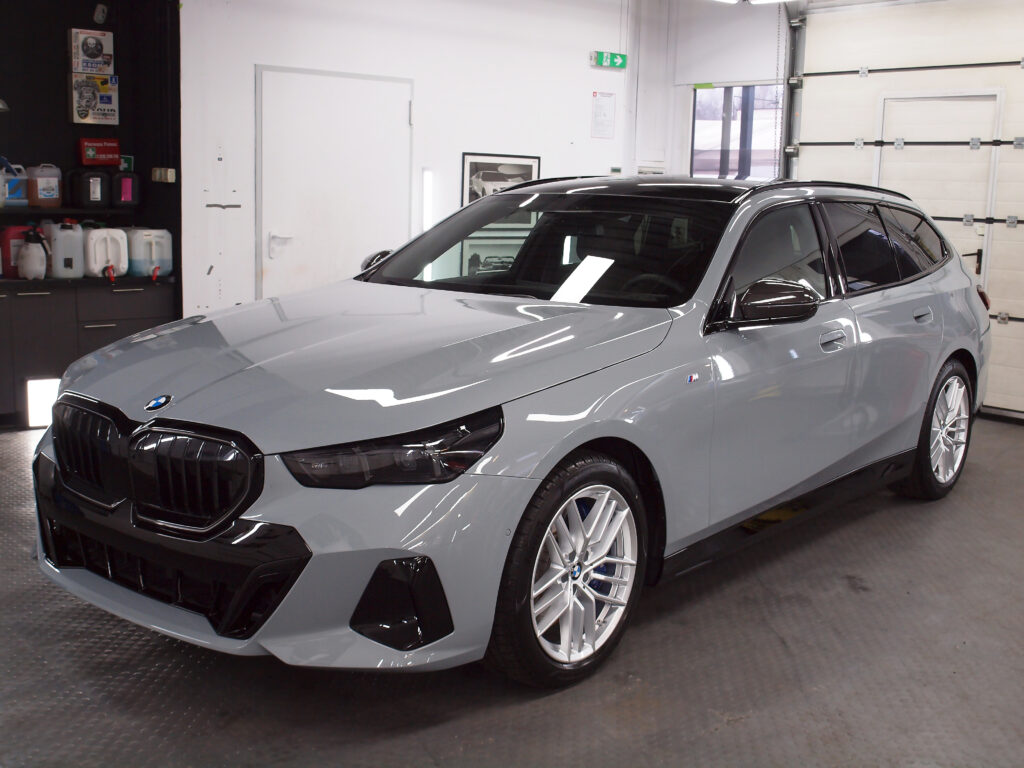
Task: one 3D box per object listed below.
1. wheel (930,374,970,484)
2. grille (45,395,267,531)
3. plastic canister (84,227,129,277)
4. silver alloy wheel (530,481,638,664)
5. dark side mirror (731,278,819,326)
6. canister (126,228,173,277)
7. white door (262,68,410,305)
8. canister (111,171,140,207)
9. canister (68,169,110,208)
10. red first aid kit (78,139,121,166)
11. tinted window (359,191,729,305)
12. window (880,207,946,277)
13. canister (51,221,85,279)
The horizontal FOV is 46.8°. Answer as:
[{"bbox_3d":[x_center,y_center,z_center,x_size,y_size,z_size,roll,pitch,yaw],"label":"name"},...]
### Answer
[{"bbox_3d":[2.064,0.215,5.838,0.200,0.529,0.529,10,13,39],"label":"wheel"},{"bbox_3d":[-1.009,0.229,3.314,0.930,0.335,0.140,9,12,38],"label":"grille"},{"bbox_3d":[-2.470,-0.794,7.048,0.245,0.290,0.380,-6,12,-37],"label":"plastic canister"},{"bbox_3d":[0.147,0.549,3.562,0.200,0.529,0.529,10,13,39],"label":"silver alloy wheel"},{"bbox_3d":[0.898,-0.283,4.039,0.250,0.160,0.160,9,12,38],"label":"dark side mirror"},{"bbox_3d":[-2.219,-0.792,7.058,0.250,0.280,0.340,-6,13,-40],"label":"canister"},{"bbox_3d":[-1.111,-0.867,7.338,1.100,2.075,0.080,-6,13,-40],"label":"white door"},{"bbox_3d":[-2.357,-1.192,7.214,0.160,0.225,0.165,-4,11,-29],"label":"canister"},{"bbox_3d":[-2.500,-1.158,7.010,0.170,0.220,0.200,-6,13,-40],"label":"canister"},{"bbox_3d":[-2.480,-1.389,7.098,0.230,0.156,0.075,-6,13,-40],"label":"red first aid kit"},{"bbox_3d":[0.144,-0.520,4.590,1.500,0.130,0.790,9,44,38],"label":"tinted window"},{"bbox_3d":[1.948,-0.691,5.736,0.070,0.345,0.770,-14,-2,37],"label":"window"},{"bbox_3d":[-2.606,-0.794,6.926,0.185,0.335,0.220,-3,11,-25],"label":"canister"}]

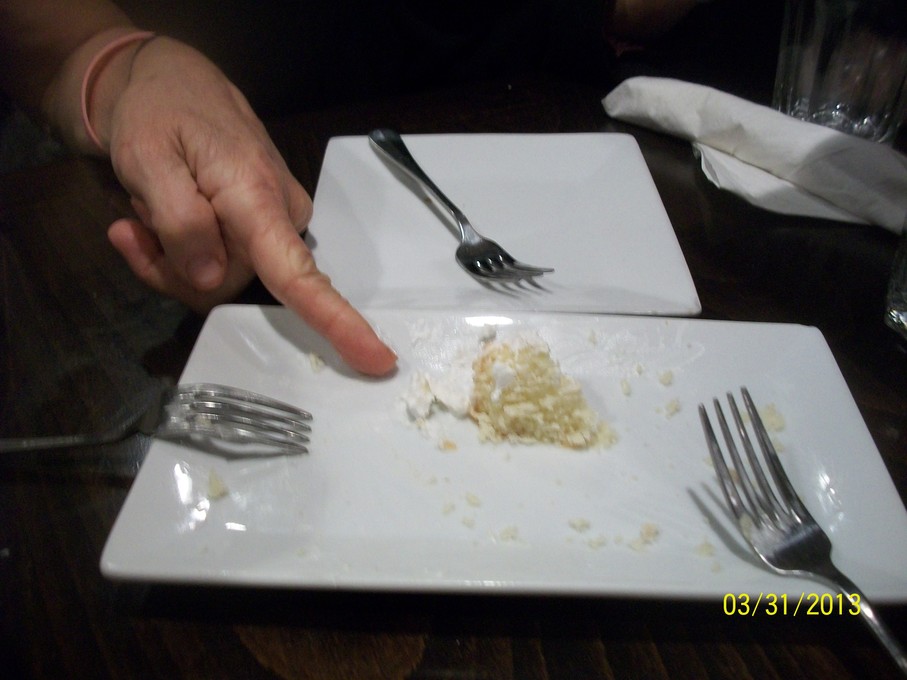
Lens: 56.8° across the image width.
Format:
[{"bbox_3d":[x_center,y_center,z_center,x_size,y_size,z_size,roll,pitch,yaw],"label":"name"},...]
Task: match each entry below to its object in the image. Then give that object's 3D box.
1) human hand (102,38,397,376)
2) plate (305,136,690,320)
[{"bbox_3d":[-0.102,-0.055,0.370,0.190,0.068,0.085,47,53,9],"label":"human hand"},{"bbox_3d":[0.019,-0.064,0.467,0.193,0.021,0.189,0,39,0],"label":"plate"}]

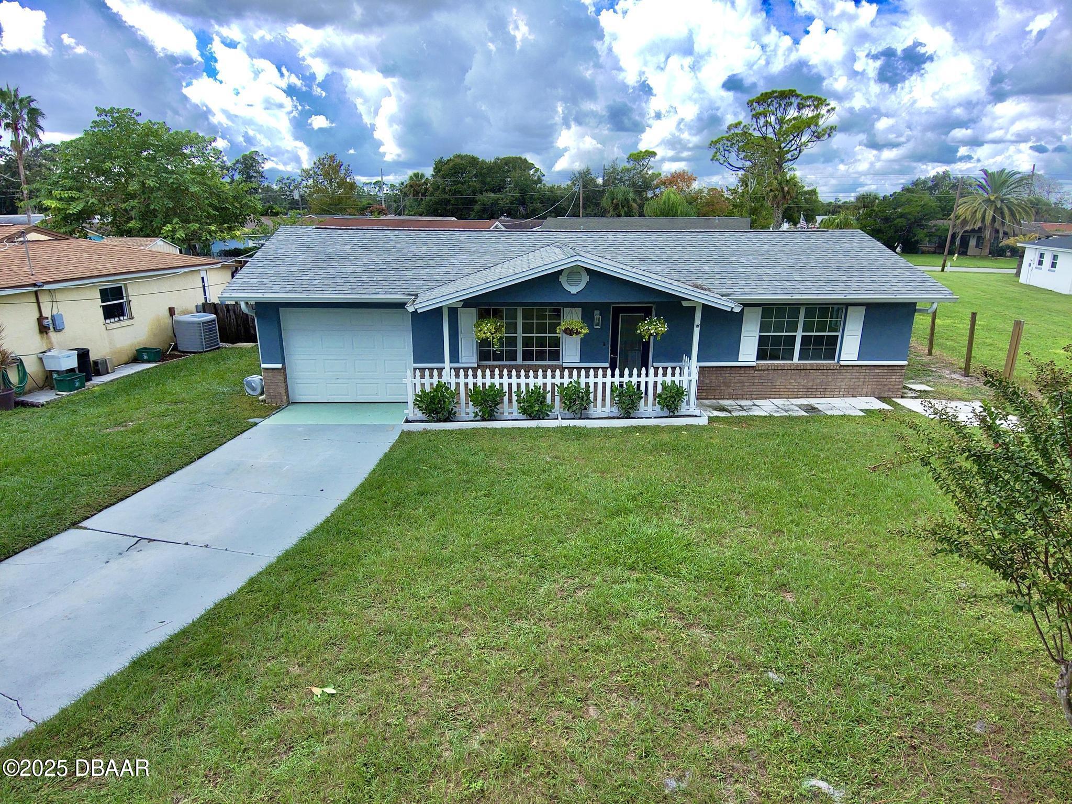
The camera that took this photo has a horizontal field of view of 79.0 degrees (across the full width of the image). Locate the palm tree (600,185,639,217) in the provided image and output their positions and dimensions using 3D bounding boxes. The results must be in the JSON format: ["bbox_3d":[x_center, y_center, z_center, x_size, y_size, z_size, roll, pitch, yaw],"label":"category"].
[{"bbox_3d":[7.337,-16.101,58.335,3.600,6.390,3.600,-1,17,-3],"label":"palm tree"}]

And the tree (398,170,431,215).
[{"bbox_3d":[-12.572,-20.120,68.515,3.500,8.010,3.500,-1,17,-3],"label":"tree"}]

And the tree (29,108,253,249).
[{"bbox_3d":[-18.221,-9.326,30.957,10.160,8.560,9.800,-1,17,-3],"label":"tree"}]

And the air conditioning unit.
[{"bbox_3d":[-10.419,-2.117,20.035,0.850,0.970,0.870,2,16,5],"label":"air conditioning unit"}]

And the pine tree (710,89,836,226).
[{"bbox_3d":[17.707,-16.645,49.290,9.700,12.985,9.700,6,17,18],"label":"pine tree"}]

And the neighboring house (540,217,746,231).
[{"bbox_3d":[7.331,-10.474,44.073,13.600,3.700,9.000,4,17,11],"label":"neighboring house"}]

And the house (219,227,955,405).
[{"bbox_3d":[1.146,-2.730,17.592,15.750,3.800,9.200,-1,17,-3],"label":"house"}]

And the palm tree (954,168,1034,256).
[{"bbox_3d":[47.469,-19.626,67.639,7.400,8.836,7.400,11,19,32],"label":"palm tree"}]

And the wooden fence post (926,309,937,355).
[{"bbox_3d":[12.012,-2.201,19.664,0.120,1.620,0.120,-1,16,-3],"label":"wooden fence post"}]

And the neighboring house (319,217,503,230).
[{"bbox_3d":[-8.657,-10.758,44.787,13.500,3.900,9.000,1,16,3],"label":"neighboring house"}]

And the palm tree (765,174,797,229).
[{"bbox_3d":[19.613,-14.887,53.146,2.900,7.190,2.900,-1,17,-3],"label":"palm tree"}]

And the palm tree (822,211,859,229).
[{"bbox_3d":[21.558,-11.399,46.636,3.100,4.418,3.100,7,18,23],"label":"palm tree"}]

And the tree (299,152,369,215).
[{"bbox_3d":[-20.683,-20.403,67.000,7.000,9.978,7.000,-4,17,-16],"label":"tree"}]

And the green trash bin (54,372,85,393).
[{"bbox_3d":[-10.968,-0.465,15.351,0.430,0.340,0.540,3,16,10],"label":"green trash bin"}]

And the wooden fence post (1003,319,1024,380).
[{"bbox_3d":[11.435,-1.047,15.628,0.135,1.840,0.135,-1,17,-3],"label":"wooden fence post"}]

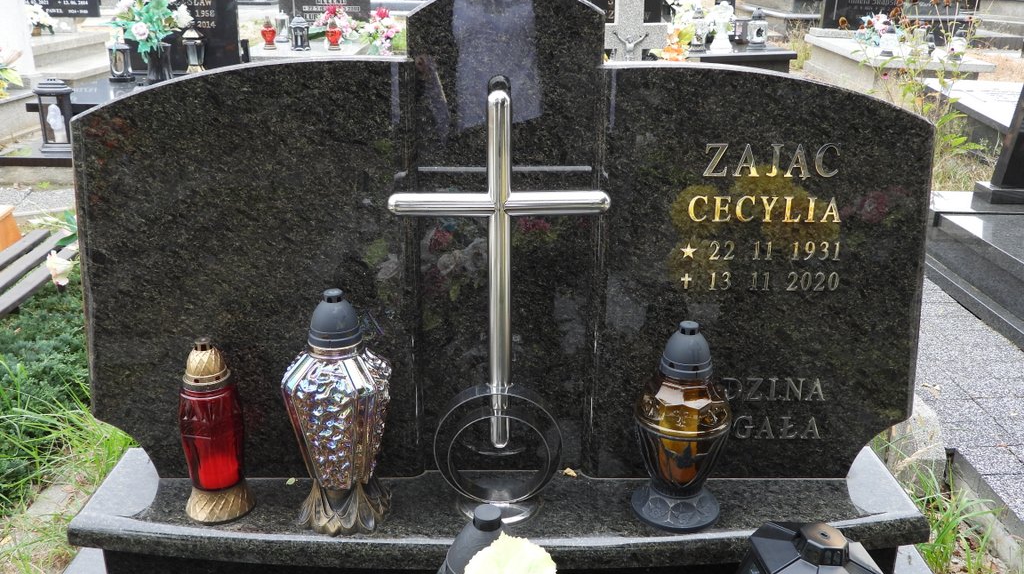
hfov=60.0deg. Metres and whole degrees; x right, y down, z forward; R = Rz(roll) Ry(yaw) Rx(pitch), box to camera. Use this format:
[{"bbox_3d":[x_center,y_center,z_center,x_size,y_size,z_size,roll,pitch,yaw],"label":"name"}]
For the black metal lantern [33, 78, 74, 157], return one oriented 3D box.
[{"bbox_3d":[-2.141,-0.807,4.200,0.210,0.350,0.210,0,21,0],"label":"black metal lantern"}]

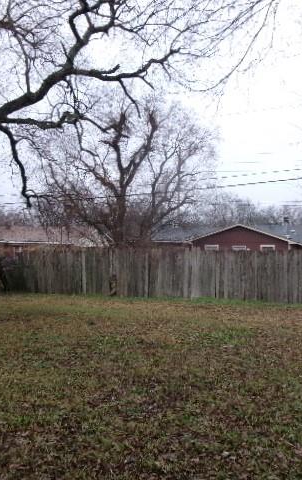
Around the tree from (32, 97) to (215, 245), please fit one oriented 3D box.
[{"bbox_3d":[-1.330,-2.300,25.300,9.000,9.300,8.500,0,-2,23],"label":"tree"}]

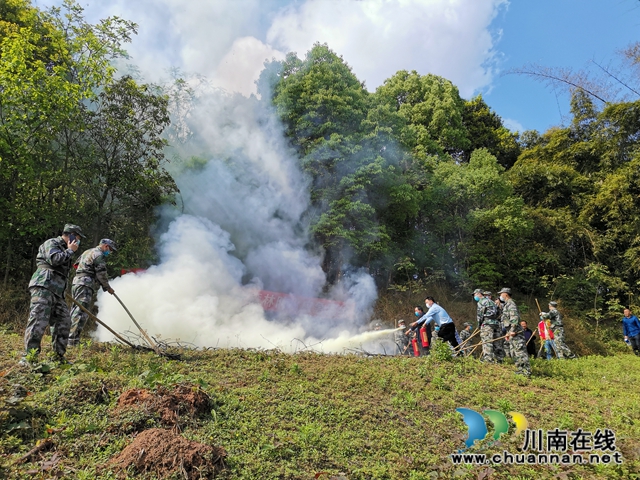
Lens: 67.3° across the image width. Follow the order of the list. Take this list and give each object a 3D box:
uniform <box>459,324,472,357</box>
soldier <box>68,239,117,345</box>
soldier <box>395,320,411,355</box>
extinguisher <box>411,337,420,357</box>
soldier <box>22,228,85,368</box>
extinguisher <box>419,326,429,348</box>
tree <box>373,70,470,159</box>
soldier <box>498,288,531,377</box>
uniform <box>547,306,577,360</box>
[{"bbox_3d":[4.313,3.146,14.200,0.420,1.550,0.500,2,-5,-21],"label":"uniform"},{"bbox_3d":[-3.431,0.784,7.250,0.620,1.600,0.550,0,0,-33],"label":"soldier"},{"bbox_3d":[2.386,3.080,13.900,0.420,1.600,0.500,-4,-7,41],"label":"soldier"},{"bbox_3d":[2.364,2.624,11.900,0.160,0.520,0.180,-9,-5,-17],"label":"extinguisher"},{"bbox_3d":[-3.255,0.663,5.850,0.580,1.700,0.550,0,0,-35],"label":"soldier"},{"bbox_3d":[2.368,2.208,11.000,0.170,0.520,0.180,-7,-5,-17],"label":"extinguisher"},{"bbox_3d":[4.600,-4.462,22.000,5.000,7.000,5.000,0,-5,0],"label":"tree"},{"bbox_3d":[3.803,1.809,9.400,0.560,1.710,0.500,0,0,18],"label":"soldier"},{"bbox_3d":[6.732,2.606,13.400,0.680,1.480,0.560,-3,-6,35],"label":"uniform"}]

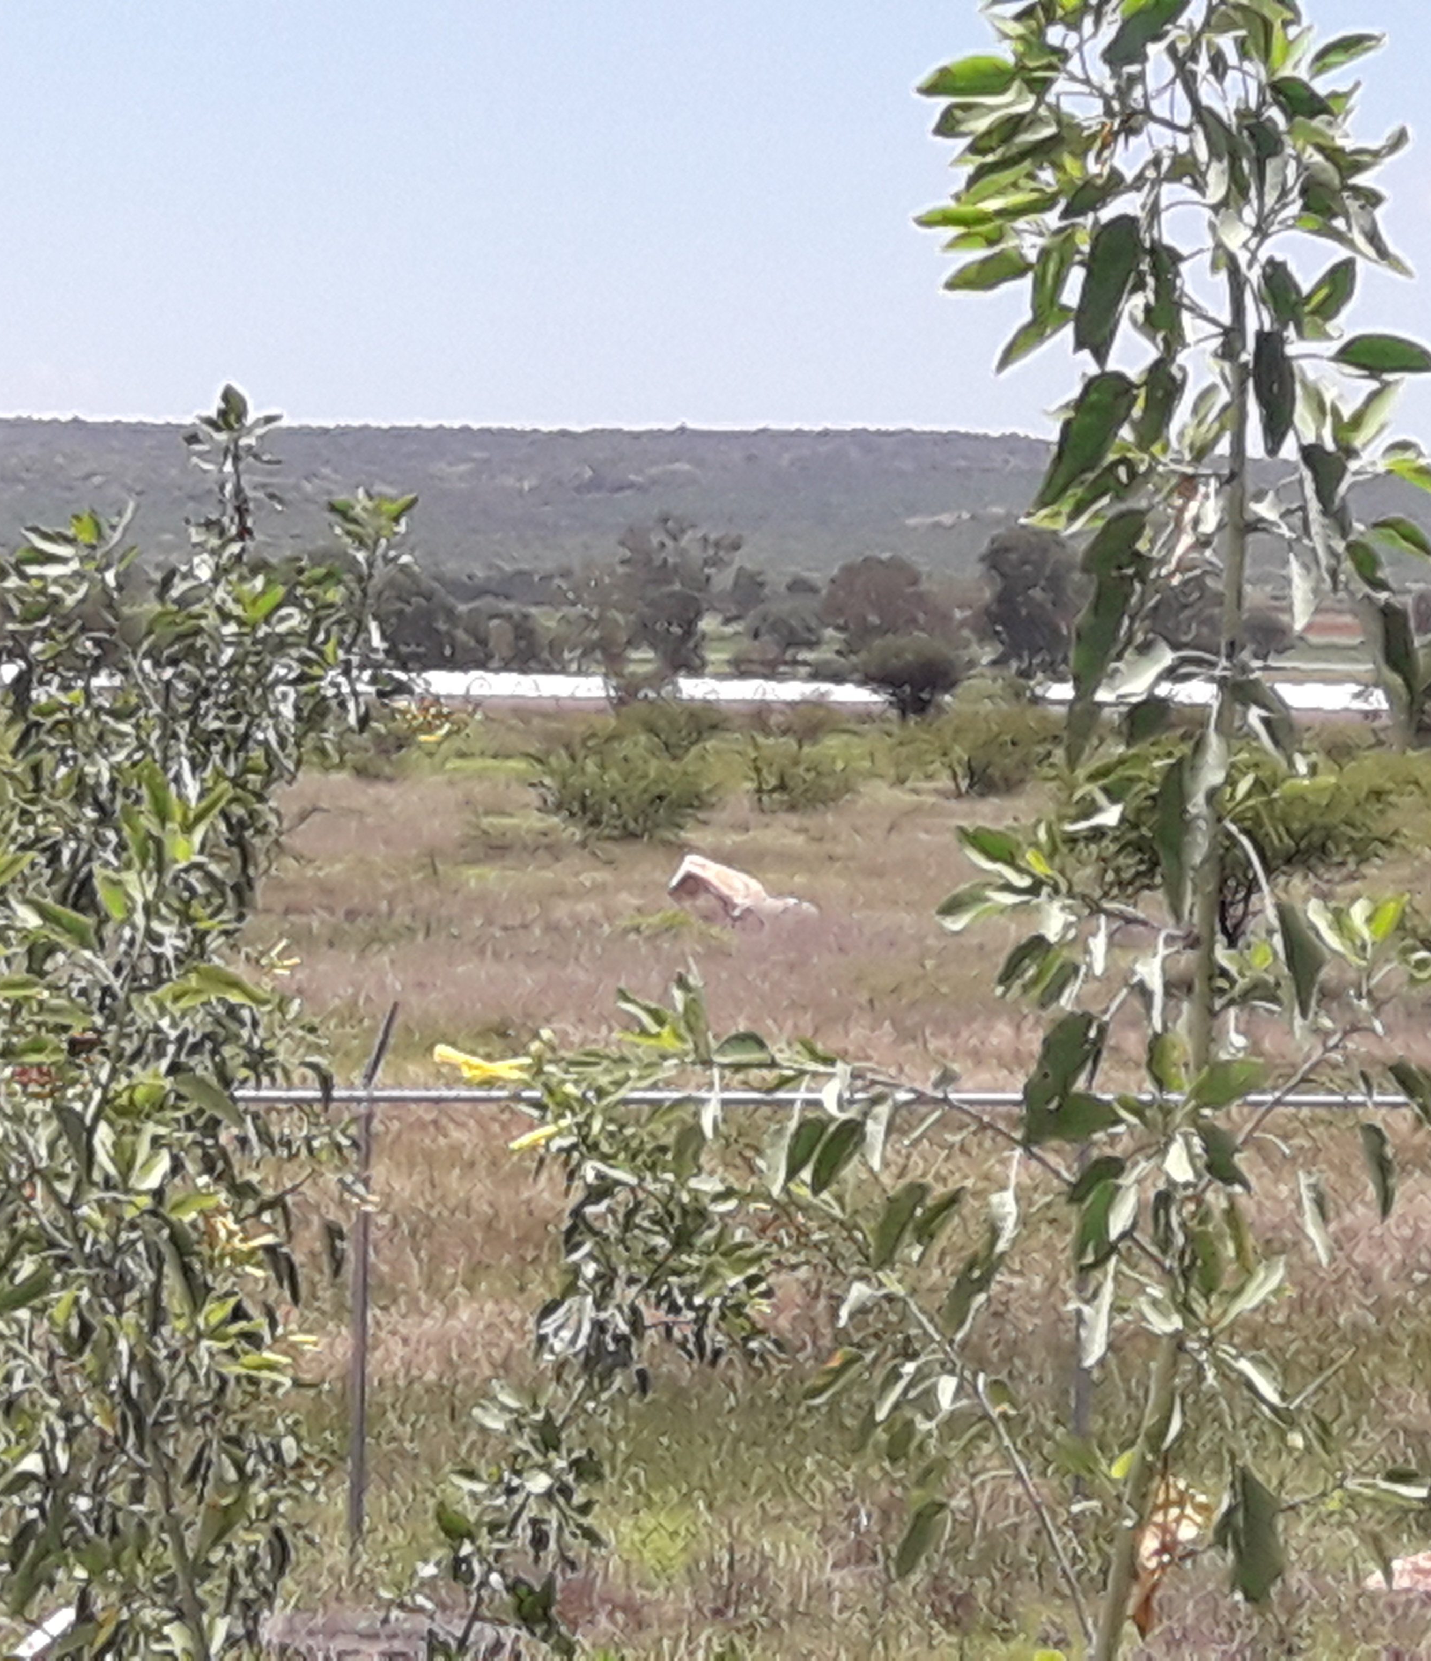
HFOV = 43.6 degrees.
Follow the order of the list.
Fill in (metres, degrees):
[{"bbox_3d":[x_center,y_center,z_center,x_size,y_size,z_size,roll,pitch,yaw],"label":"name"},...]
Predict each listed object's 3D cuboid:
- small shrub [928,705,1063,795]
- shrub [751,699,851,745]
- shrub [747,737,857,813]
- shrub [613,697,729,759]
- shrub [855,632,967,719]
[{"bbox_3d":[5.365,-1.533,34.500,2.500,1.730,2.200,1,8,0],"label":"small shrub"},{"bbox_3d":[2.118,-2.575,43.000,2.370,1.100,2.080,1,8,0],"label":"shrub"},{"bbox_3d":[1.545,-0.989,32.000,1.950,1.360,1.710,1,8,0],"label":"shrub"},{"bbox_3d":[-0.973,-2.251,39.500,2.590,1.310,2.280,1,8,0],"label":"shrub"},{"bbox_3d":[5.730,-4.538,52.500,3.300,2.480,2.900,1,8,0],"label":"shrub"}]

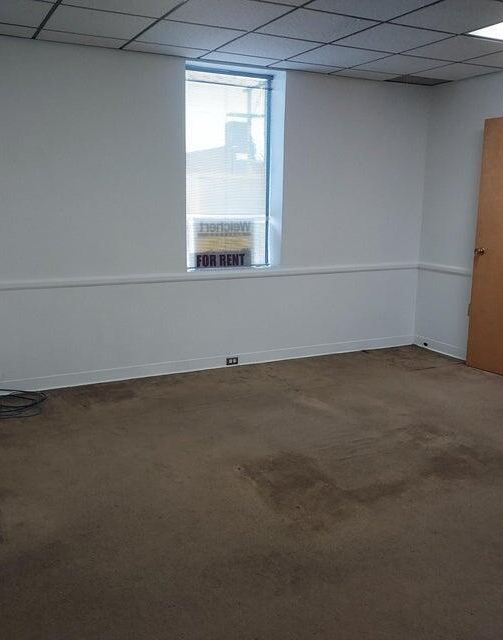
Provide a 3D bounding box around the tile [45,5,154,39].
[{"bbox_3d":[-0.956,-1.857,3.692,0.599,0.020,0.605,-5,13,-26],"label":"tile"}]

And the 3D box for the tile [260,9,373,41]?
[{"bbox_3d":[0.406,-1.847,3.713,0.610,0.020,0.610,-5,14,-26],"label":"tile"}]

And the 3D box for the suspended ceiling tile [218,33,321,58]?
[{"bbox_3d":[0.128,-1.953,4.215,0.599,0.020,0.605,-5,13,-26],"label":"suspended ceiling tile"}]

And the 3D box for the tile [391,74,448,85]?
[{"bbox_3d":[1.524,-2.183,5.385,0.535,0.020,0.296,-5,13,-26],"label":"tile"}]

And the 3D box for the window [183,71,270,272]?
[{"bbox_3d":[-0.207,-1.279,5.139,0.850,1.680,0.100,-5,14,-26],"label":"window"}]

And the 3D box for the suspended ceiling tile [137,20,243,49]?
[{"bbox_3d":[-0.412,-1.917,3.978,0.610,0.020,0.610,-5,14,-26],"label":"suspended ceiling tile"}]

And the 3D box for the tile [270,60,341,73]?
[{"bbox_3d":[0.469,-2.090,4.875,0.599,0.020,0.296,-5,13,-26],"label":"tile"}]

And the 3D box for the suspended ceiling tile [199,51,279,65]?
[{"bbox_3d":[-0.073,-2.042,4.614,0.599,0.020,0.296,-5,13,-26],"label":"suspended ceiling tile"}]

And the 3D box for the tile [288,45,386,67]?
[{"bbox_3d":[0.679,-2.017,4.513,0.610,0.020,0.610,-5,14,-26],"label":"tile"}]

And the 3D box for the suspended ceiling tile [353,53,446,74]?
[{"bbox_3d":[1.211,-2.050,4.737,0.599,0.020,0.605,-5,13,-26],"label":"suspended ceiling tile"}]

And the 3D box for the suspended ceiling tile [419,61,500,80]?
[{"bbox_3d":[1.747,-2.114,5.037,0.559,0.020,0.610,-5,14,-26],"label":"suspended ceiling tile"}]

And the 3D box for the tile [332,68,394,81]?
[{"bbox_3d":[1.021,-2.155,5.179,0.610,0.020,0.303,-5,14,-26],"label":"tile"}]

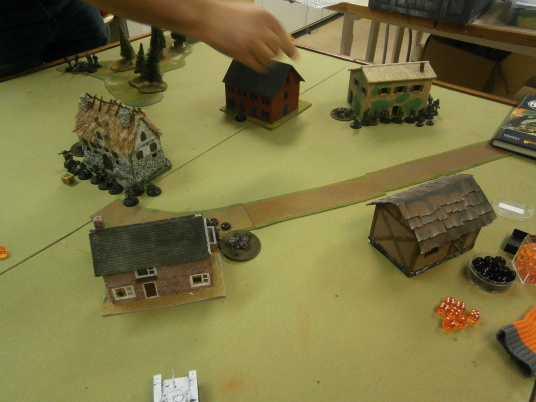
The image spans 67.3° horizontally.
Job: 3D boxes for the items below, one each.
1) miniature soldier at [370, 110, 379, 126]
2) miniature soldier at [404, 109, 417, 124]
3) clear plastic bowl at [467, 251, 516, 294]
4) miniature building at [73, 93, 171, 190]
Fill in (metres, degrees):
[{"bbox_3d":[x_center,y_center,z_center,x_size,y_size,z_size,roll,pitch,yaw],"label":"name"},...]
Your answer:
[{"bbox_3d":[0.230,-0.180,0.864,0.025,0.031,0.025,-11,41,-12],"label":"miniature soldier"},{"bbox_3d":[0.310,-0.184,0.868,0.025,0.032,0.025,-11,41,-12],"label":"miniature soldier"},{"bbox_3d":[0.299,0.098,0.540,0.057,0.021,0.057,0,40,0],"label":"clear plastic bowl"},{"bbox_3d":[-0.264,-0.115,0.714,0.151,0.124,0.097,23,44,26],"label":"miniature building"}]

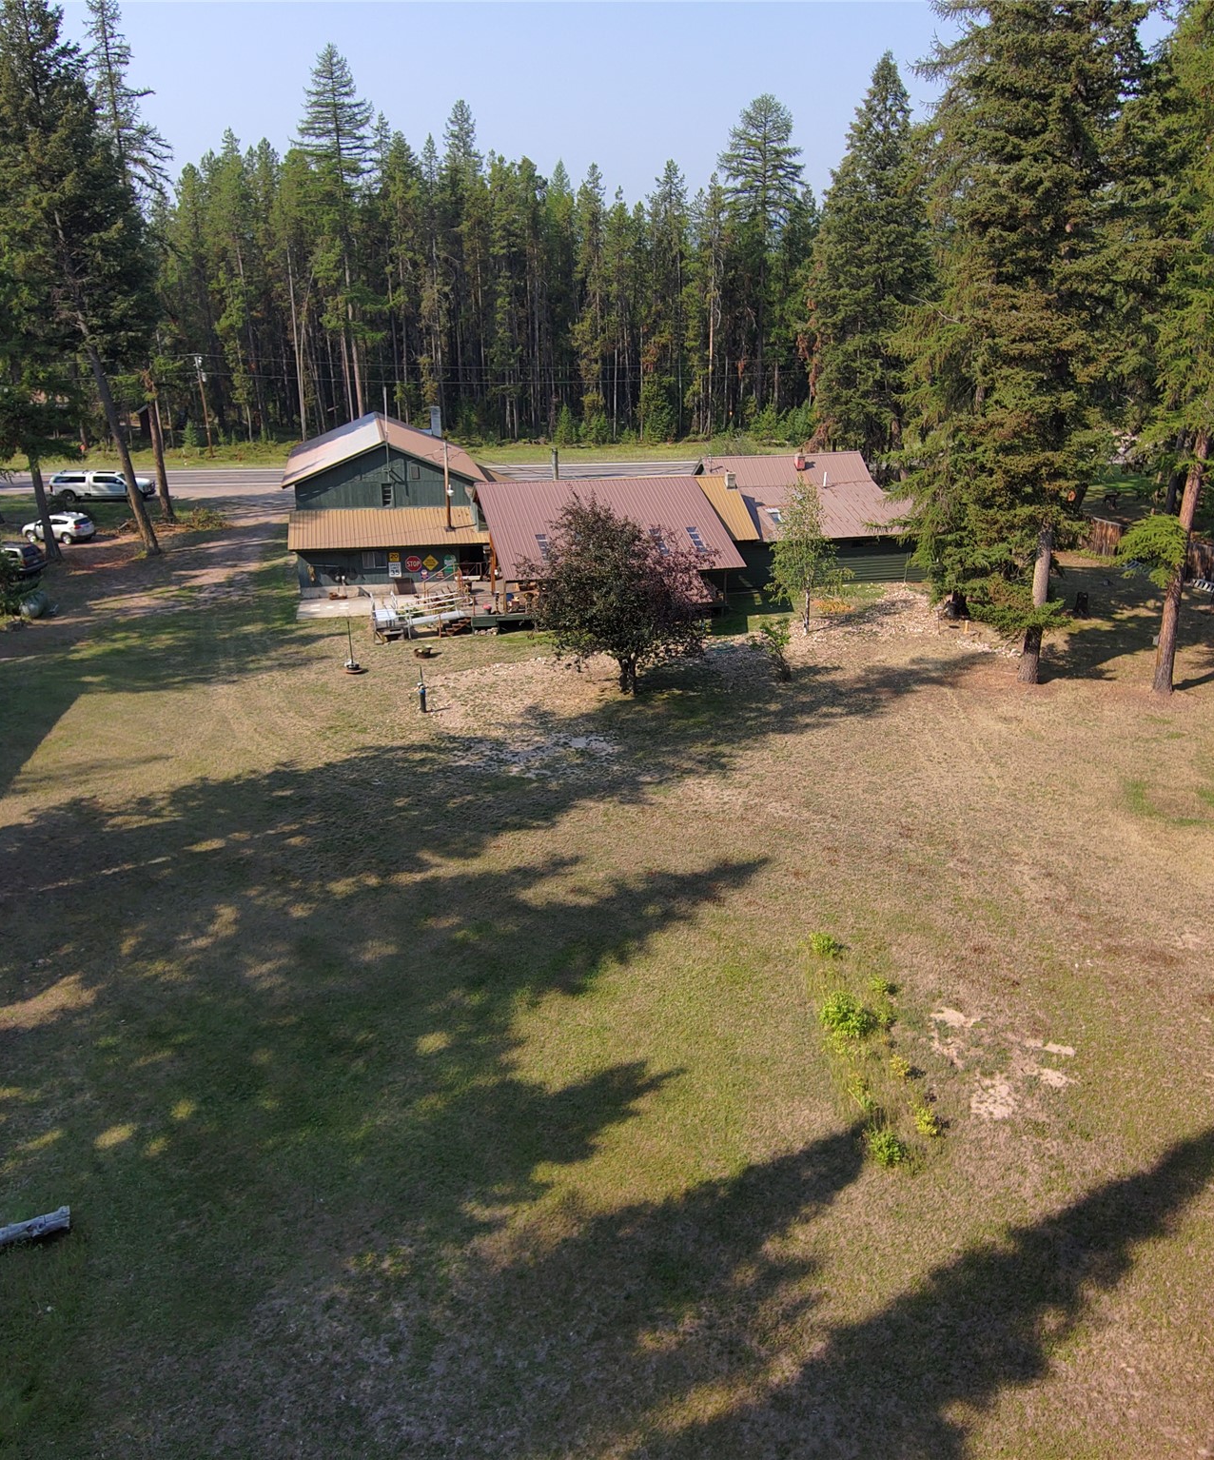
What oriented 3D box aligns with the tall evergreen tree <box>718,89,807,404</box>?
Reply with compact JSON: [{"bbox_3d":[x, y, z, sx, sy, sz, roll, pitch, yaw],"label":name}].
[{"bbox_3d":[15.400,-47.001,121.219,8.600,32.400,8.600,0,20,0],"label":"tall evergreen tree"}]

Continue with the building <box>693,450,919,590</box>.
[{"bbox_3d":[9.872,-11.156,61.148,9.500,5.500,10.000,-5,22,-14],"label":"building"}]

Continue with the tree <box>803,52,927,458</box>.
[{"bbox_3d":[18.600,-31.210,83.348,8.800,29.200,8.800,0,20,0],"label":"tree"}]

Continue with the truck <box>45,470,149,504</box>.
[{"bbox_3d":[-34.898,-16.931,81.589,6.300,1.980,2.030,0,20,1],"label":"truck"}]

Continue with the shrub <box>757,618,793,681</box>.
[{"bbox_3d":[6.712,-3.107,46.222,1.400,2.400,1.400,0,20,0],"label":"shrub"}]

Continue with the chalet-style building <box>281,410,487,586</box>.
[{"bbox_3d":[-12.385,-12.994,65.924,10.594,7.200,16.457,-4,21,-11],"label":"chalet-style building"}]

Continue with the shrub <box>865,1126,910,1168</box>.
[{"bbox_3d":[4.934,7.348,20.750,0.760,0.580,0.760,0,20,0],"label":"shrub"}]

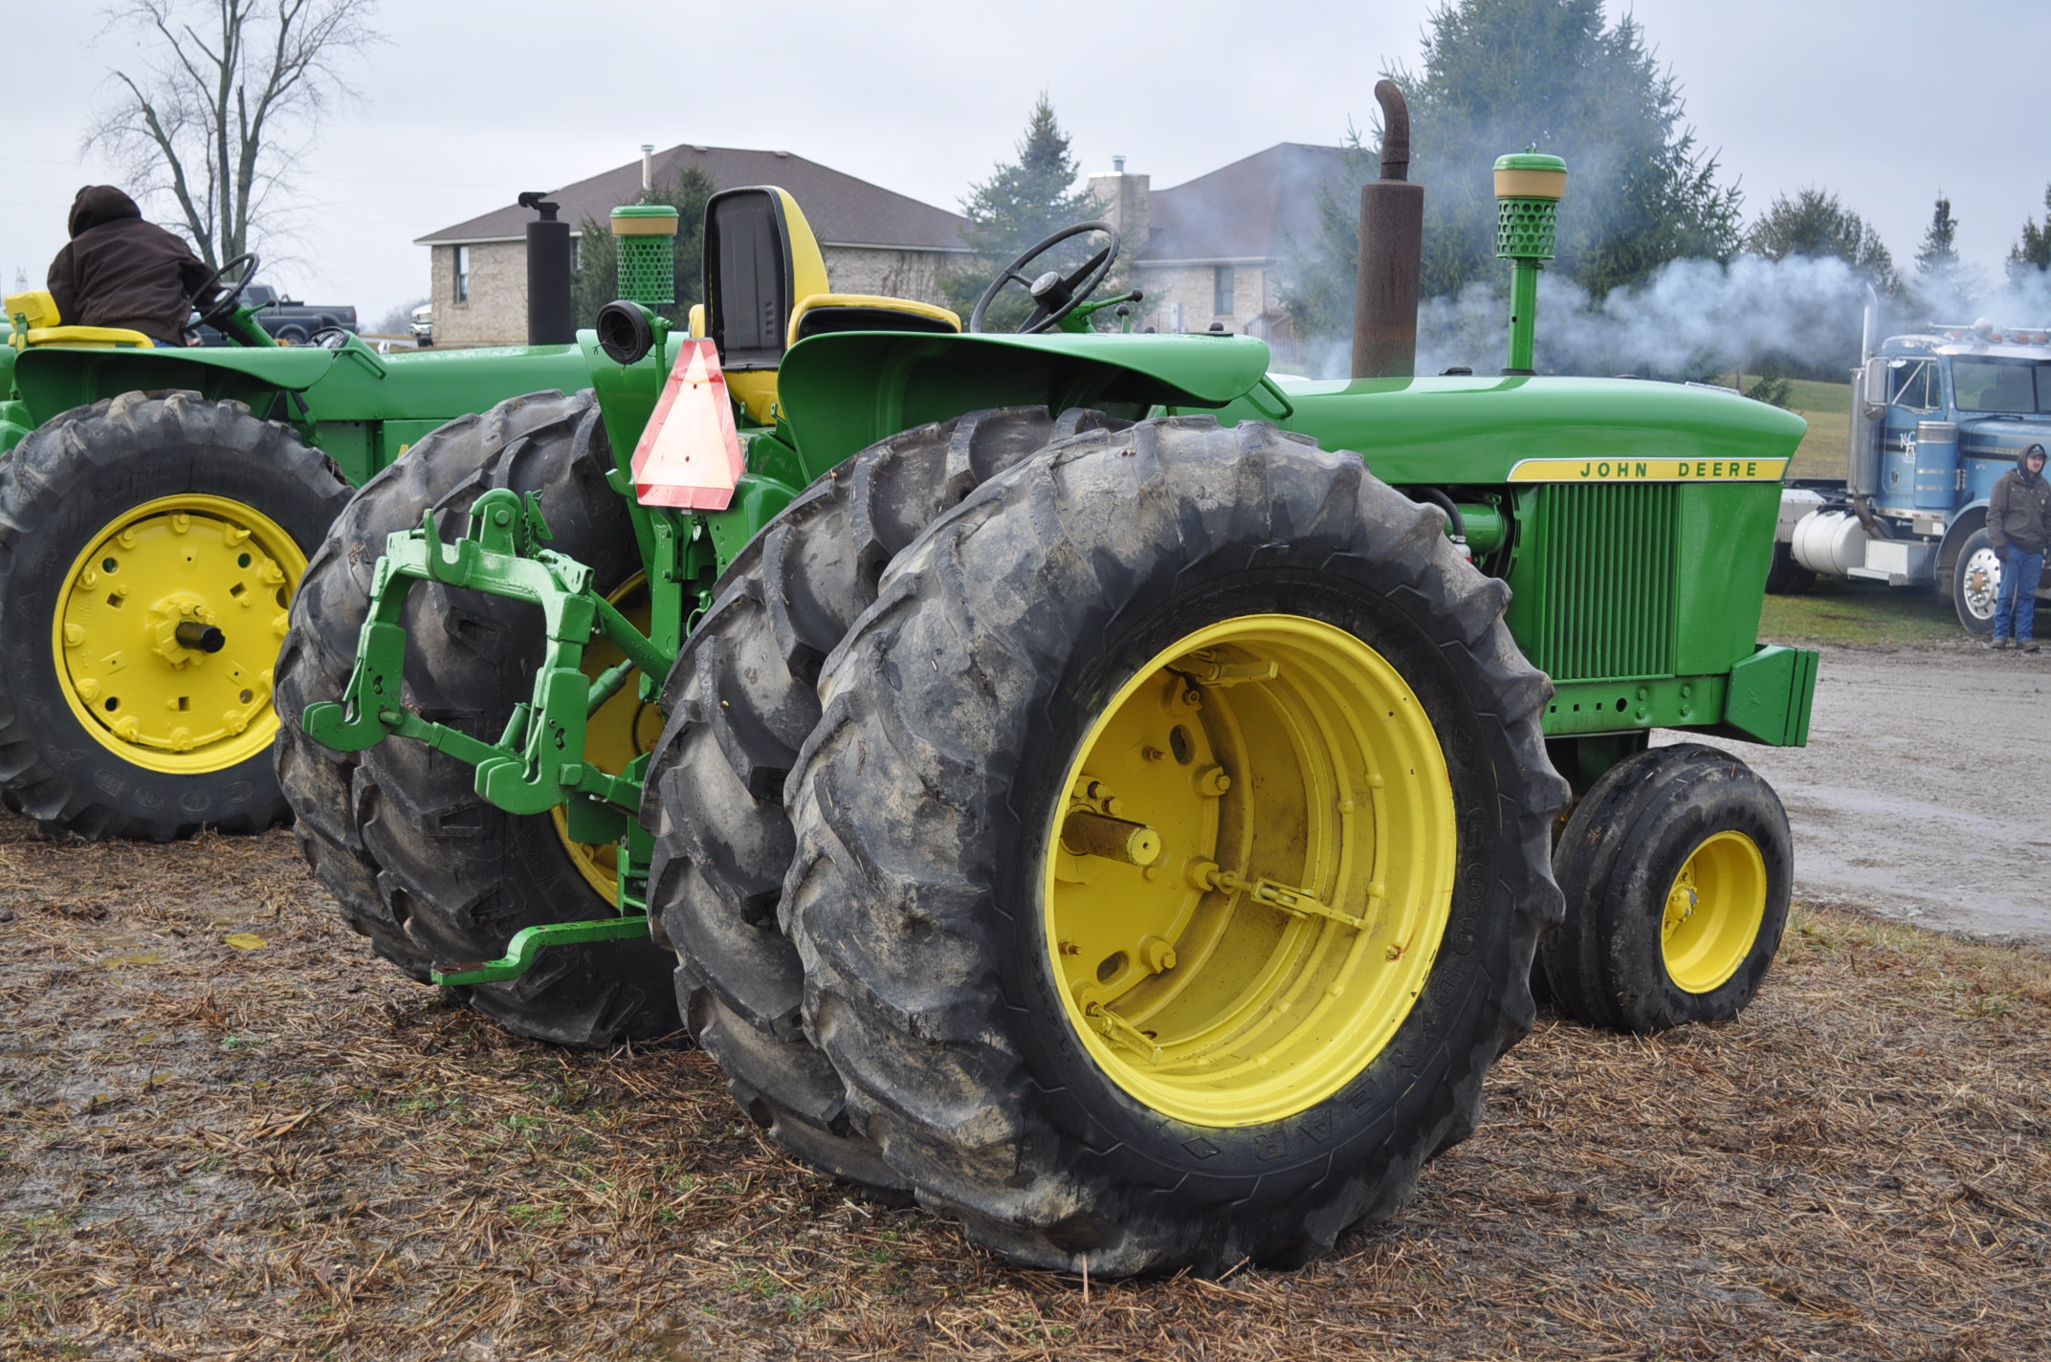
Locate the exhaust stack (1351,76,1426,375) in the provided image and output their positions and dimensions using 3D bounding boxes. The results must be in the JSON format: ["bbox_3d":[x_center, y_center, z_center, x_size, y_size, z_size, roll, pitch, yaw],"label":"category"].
[{"bbox_3d":[0.885,-1.085,7.150,0.165,0.710,0.155,-1,6,-17],"label":"exhaust stack"}]

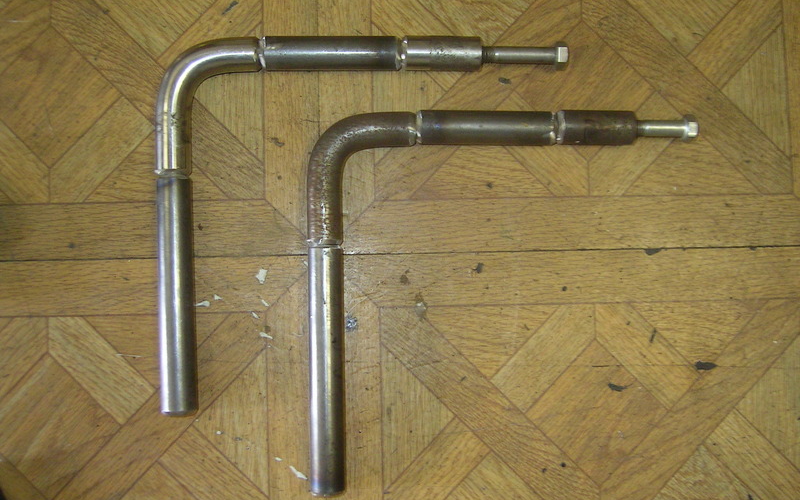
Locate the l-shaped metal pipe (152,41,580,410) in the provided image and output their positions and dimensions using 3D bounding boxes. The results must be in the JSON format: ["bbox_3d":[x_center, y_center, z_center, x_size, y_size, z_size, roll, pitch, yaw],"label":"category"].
[{"bbox_3d":[-0.023,-0.021,0.599,0.301,0.025,0.271,-1,87,-2],"label":"l-shaped metal pipe"}]

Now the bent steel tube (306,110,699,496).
[{"bbox_3d":[0.078,0.035,0.600,0.288,0.025,0.273,0,87,-2],"label":"bent steel tube"}]

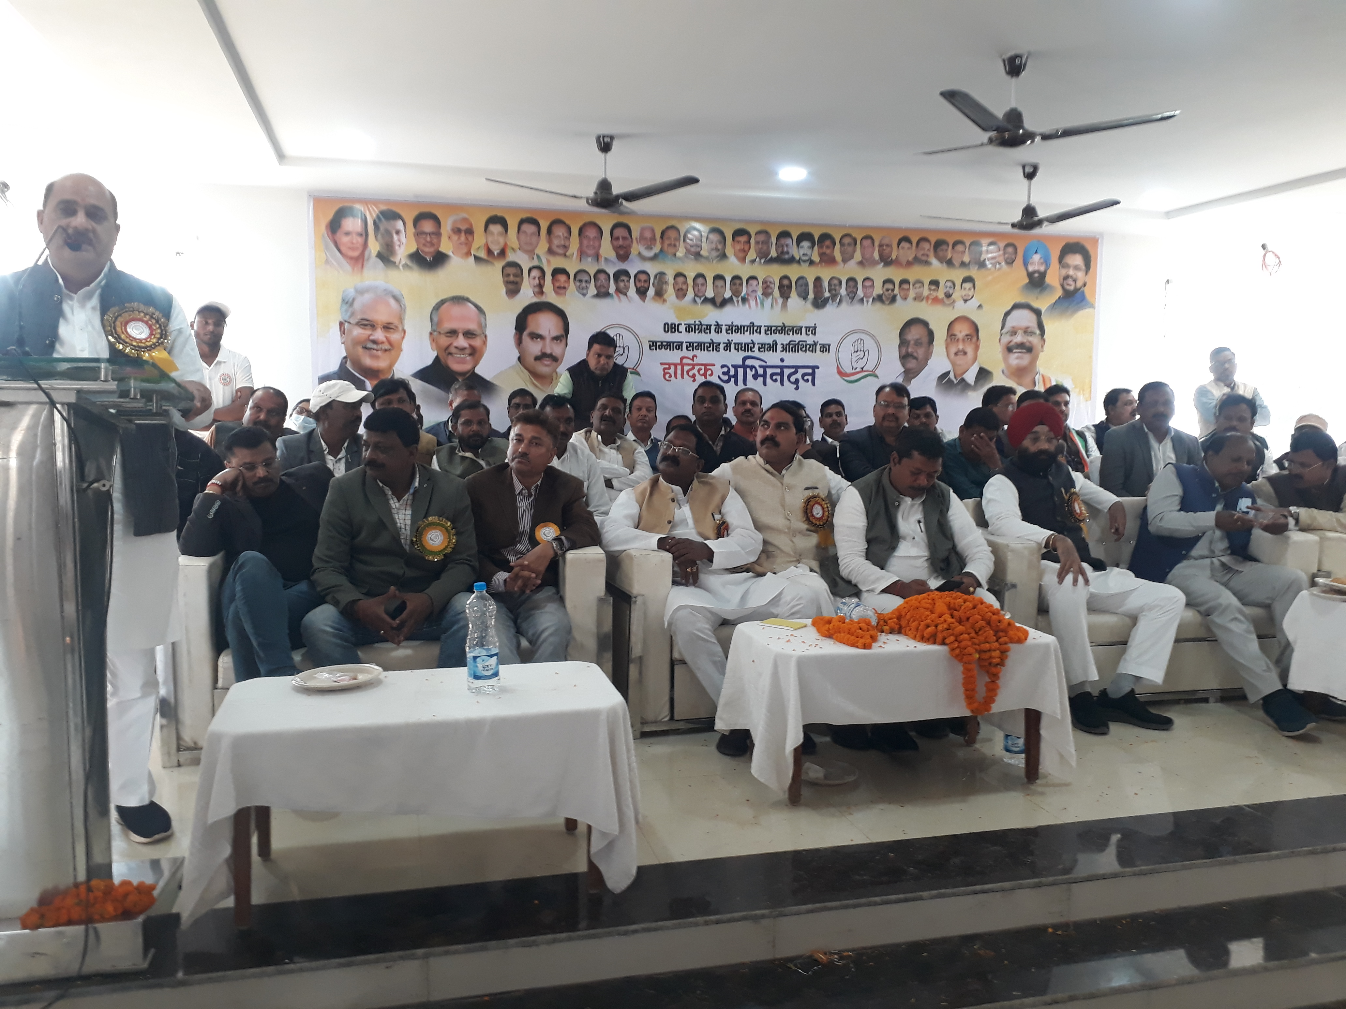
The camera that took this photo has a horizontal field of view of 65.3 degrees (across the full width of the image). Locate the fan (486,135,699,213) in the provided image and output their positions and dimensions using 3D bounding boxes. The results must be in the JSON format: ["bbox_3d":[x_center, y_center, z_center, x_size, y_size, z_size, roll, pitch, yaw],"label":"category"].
[{"bbox_3d":[-0.305,-1.677,5.276,1.070,0.365,1.140,4,6,39],"label":"fan"}]

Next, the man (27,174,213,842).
[{"bbox_3d":[-1.559,0.013,2.843,0.610,1.771,0.480,-2,5,-25],"label":"man"}]

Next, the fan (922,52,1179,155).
[{"bbox_3d":[1.270,-1.554,3.970,1.140,0.365,1.070,4,6,38],"label":"fan"}]

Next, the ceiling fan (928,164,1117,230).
[{"bbox_3d":[2.027,-1.709,5.871,1.140,0.365,1.070,-2,6,-30],"label":"ceiling fan"}]

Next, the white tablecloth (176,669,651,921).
[{"bbox_3d":[-0.624,0.674,2.597,1.029,0.429,0.541,-1,5,-14],"label":"white tablecloth"}]

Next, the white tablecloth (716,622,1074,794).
[{"bbox_3d":[0.702,0.608,3.365,1.035,0.427,0.575,-1,5,-14],"label":"white tablecloth"}]

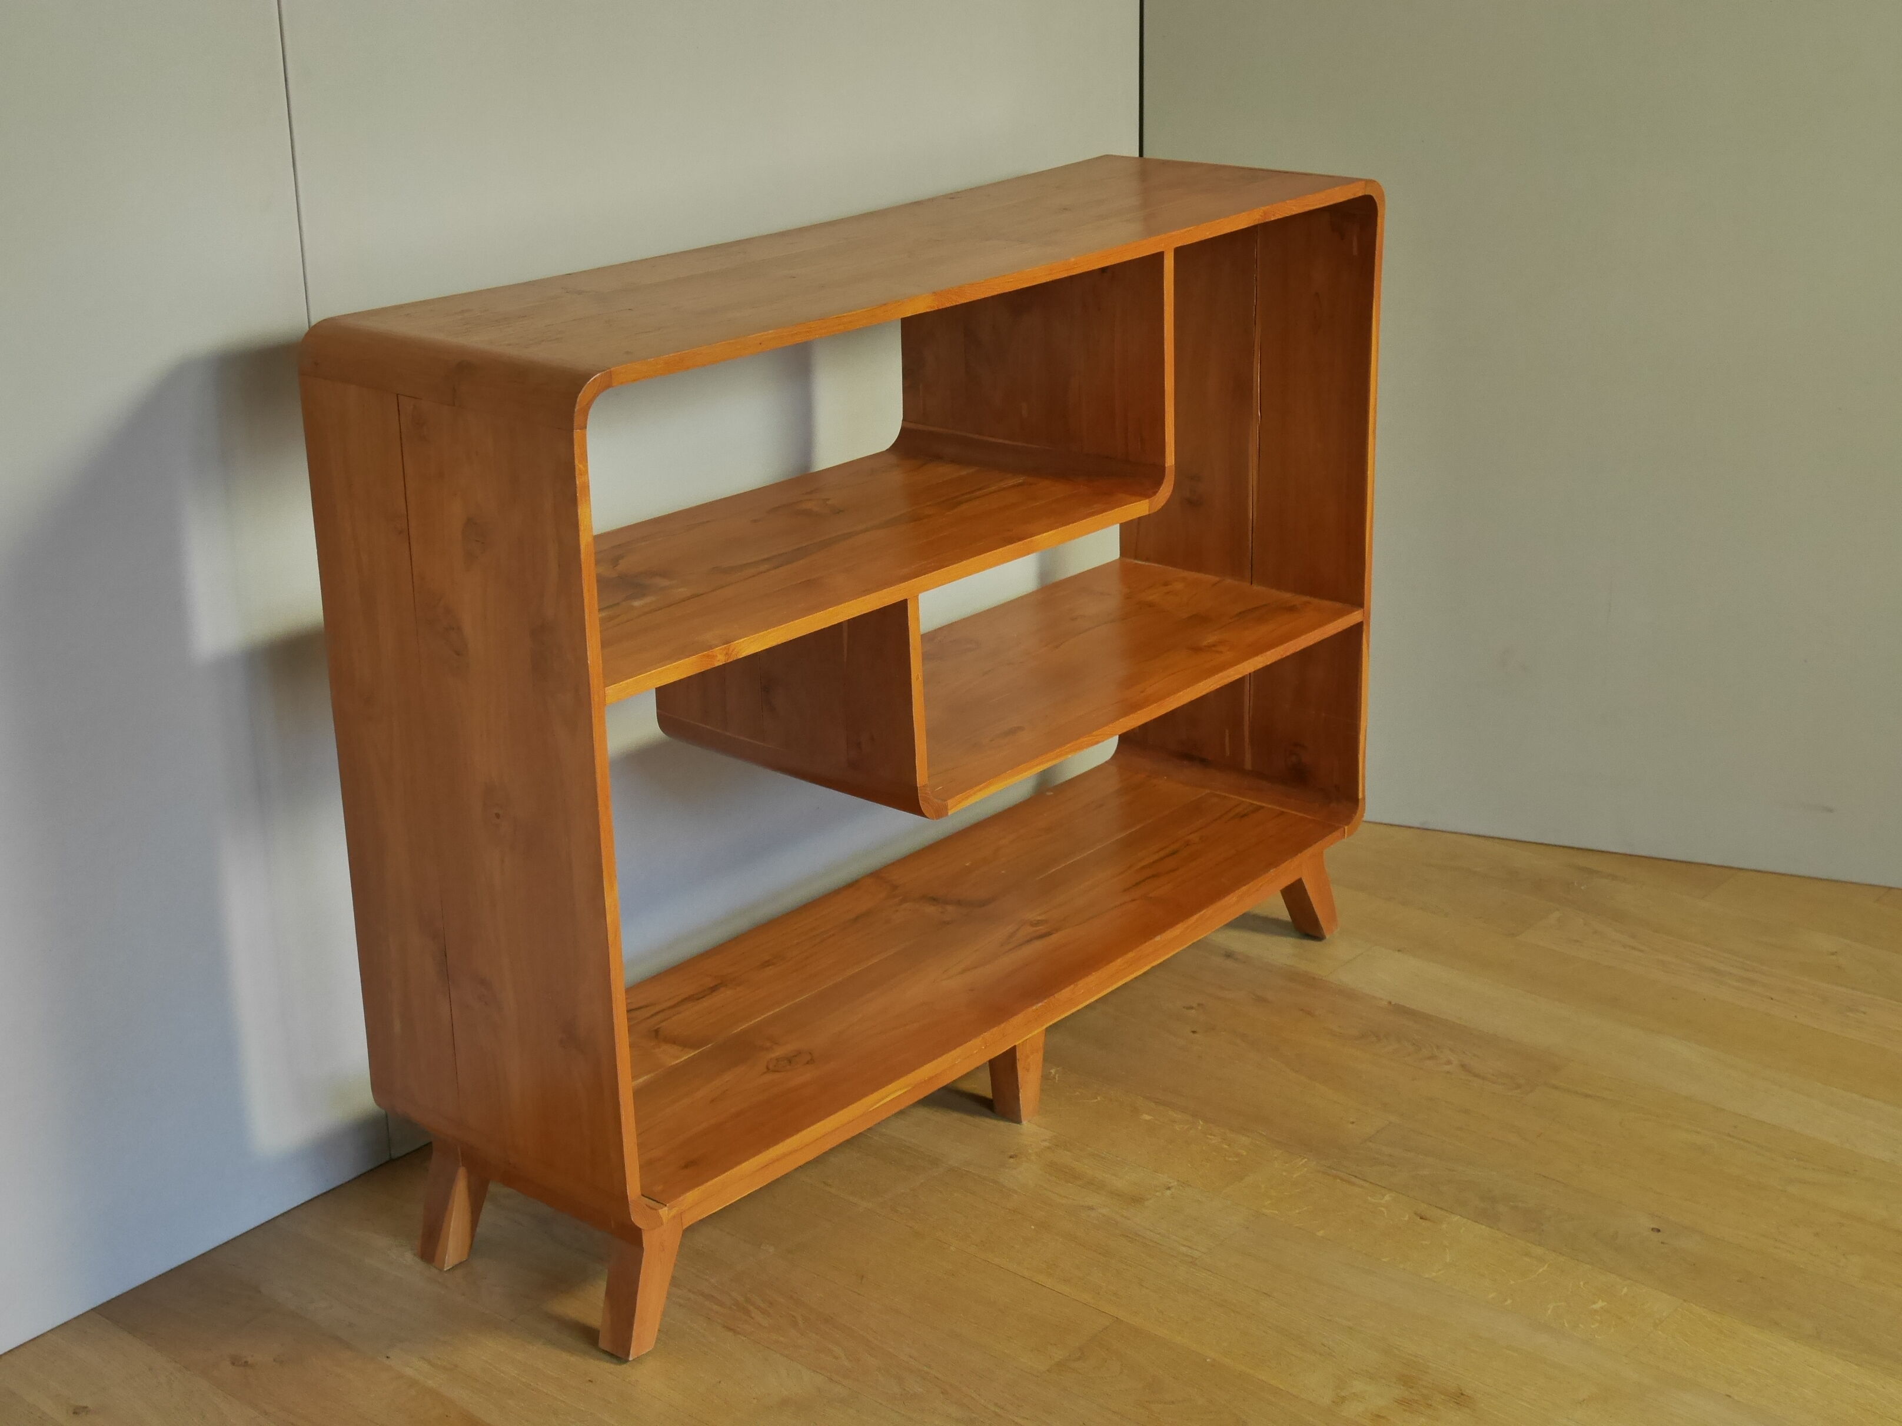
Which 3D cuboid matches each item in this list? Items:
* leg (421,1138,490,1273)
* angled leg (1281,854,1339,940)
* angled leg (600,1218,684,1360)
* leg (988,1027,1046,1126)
[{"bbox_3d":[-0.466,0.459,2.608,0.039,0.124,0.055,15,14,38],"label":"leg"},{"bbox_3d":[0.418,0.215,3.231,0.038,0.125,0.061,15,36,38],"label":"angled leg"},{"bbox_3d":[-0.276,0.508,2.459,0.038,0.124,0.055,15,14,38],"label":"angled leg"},{"bbox_3d":[0.069,0.371,2.845,0.038,0.094,0.049,15,25,38],"label":"leg"}]

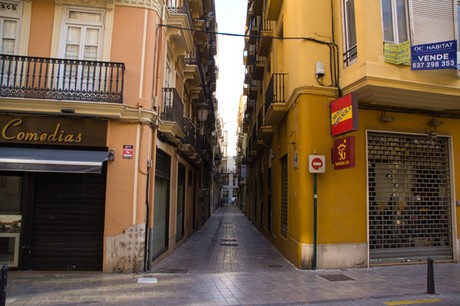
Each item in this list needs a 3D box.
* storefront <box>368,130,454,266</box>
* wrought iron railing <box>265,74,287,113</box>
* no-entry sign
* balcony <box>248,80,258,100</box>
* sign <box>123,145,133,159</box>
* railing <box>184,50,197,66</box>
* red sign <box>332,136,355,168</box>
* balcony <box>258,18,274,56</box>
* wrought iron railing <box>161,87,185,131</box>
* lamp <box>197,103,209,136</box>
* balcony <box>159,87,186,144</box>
[{"bbox_3d":[5.154,1.291,9.842,2.850,3.600,0.150,3,-8,-16],"label":"storefront"},{"bbox_3d":[1.569,-1.803,11.666,0.500,0.970,2.200,1,-8,0],"label":"wrought iron railing"},{"bbox_3d":[2.268,0.292,8.916,0.420,0.460,0.040,1,-8,0],"label":"no-entry sign"},{"bbox_3d":[1.740,-4.648,24.701,0.490,1.170,2.200,1,-8,0],"label":"balcony"},{"bbox_3d":[-2.457,-0.019,8.301,0.240,0.330,0.015,2,-8,-4],"label":"sign"},{"bbox_3d":[-1.607,-4.055,15.645,0.480,0.980,2.100,1,-8,0],"label":"railing"},{"bbox_3d":[2.942,0.019,8.867,0.160,0.800,0.670,3,-8,-16],"label":"red sign"},{"bbox_3d":[1.681,-5.545,16.344,0.500,1.170,2.200,1,-8,0],"label":"balcony"},{"bbox_3d":[-1.742,-1.203,10.821,0.390,1.000,2.140,1,-8,0],"label":"wrought iron railing"},{"bbox_3d":[-1.169,-1.540,15.382,0.520,1.350,0.500,1,-8,0],"label":"lamp"},{"bbox_3d":[-1.734,-1.046,10.819,0.430,1.290,2.400,1,-8,0],"label":"balcony"}]

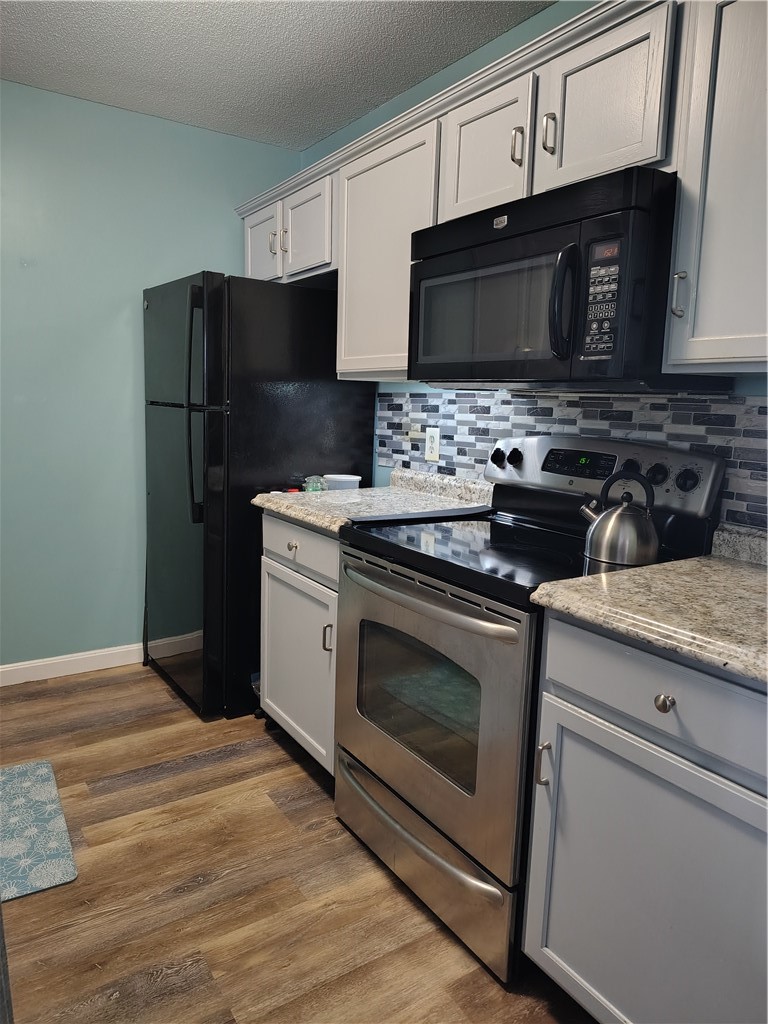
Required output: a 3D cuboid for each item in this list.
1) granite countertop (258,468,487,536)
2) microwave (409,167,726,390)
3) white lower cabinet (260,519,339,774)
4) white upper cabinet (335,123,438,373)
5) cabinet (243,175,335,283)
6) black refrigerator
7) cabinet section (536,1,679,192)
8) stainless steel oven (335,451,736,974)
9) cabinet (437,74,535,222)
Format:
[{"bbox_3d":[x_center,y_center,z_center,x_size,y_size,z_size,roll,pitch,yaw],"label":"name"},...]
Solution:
[{"bbox_3d":[-0.034,-0.053,2.477,0.645,0.131,0.659,-4,10,-33],"label":"granite countertop"},{"bbox_3d":[0.463,-0.543,1.862,0.435,0.419,0.757,-4,10,-33],"label":"microwave"},{"bbox_3d":[-0.030,0.421,2.531,0.632,0.808,0.580,-4,10,-33],"label":"white lower cabinet"},{"bbox_3d":[0.131,-0.821,2.426,0.338,0.730,0.580,-4,10,-33],"label":"white upper cabinet"},{"bbox_3d":[-0.277,-1.128,3.017,0.338,0.331,0.830,-4,10,-33],"label":"cabinet"},{"bbox_3d":[-0.581,-0.085,3.146,0.780,1.705,0.752,-4,10,-33],"label":"black refrigerator"},{"bbox_3d":[0.615,-0.912,1.695,0.335,0.325,0.383,-4,10,-33],"label":"cabinet section"},{"bbox_3d":[0.319,0.401,1.931,0.665,1.175,0.755,-4,10,-33],"label":"stainless steel oven"},{"bbox_3d":[0.404,-0.955,1.998,0.338,0.322,0.365,-4,10,-33],"label":"cabinet"}]

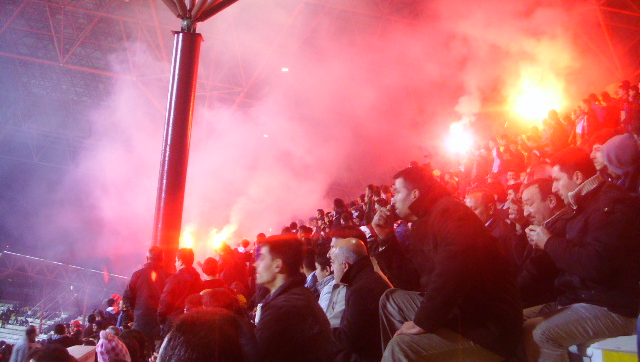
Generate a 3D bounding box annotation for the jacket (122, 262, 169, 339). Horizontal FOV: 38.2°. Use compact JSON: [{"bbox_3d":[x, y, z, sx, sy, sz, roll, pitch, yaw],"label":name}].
[{"bbox_3d":[-1.900,1.332,10.300,0.560,0.840,0.350,9,-9,-30],"label":"jacket"}]

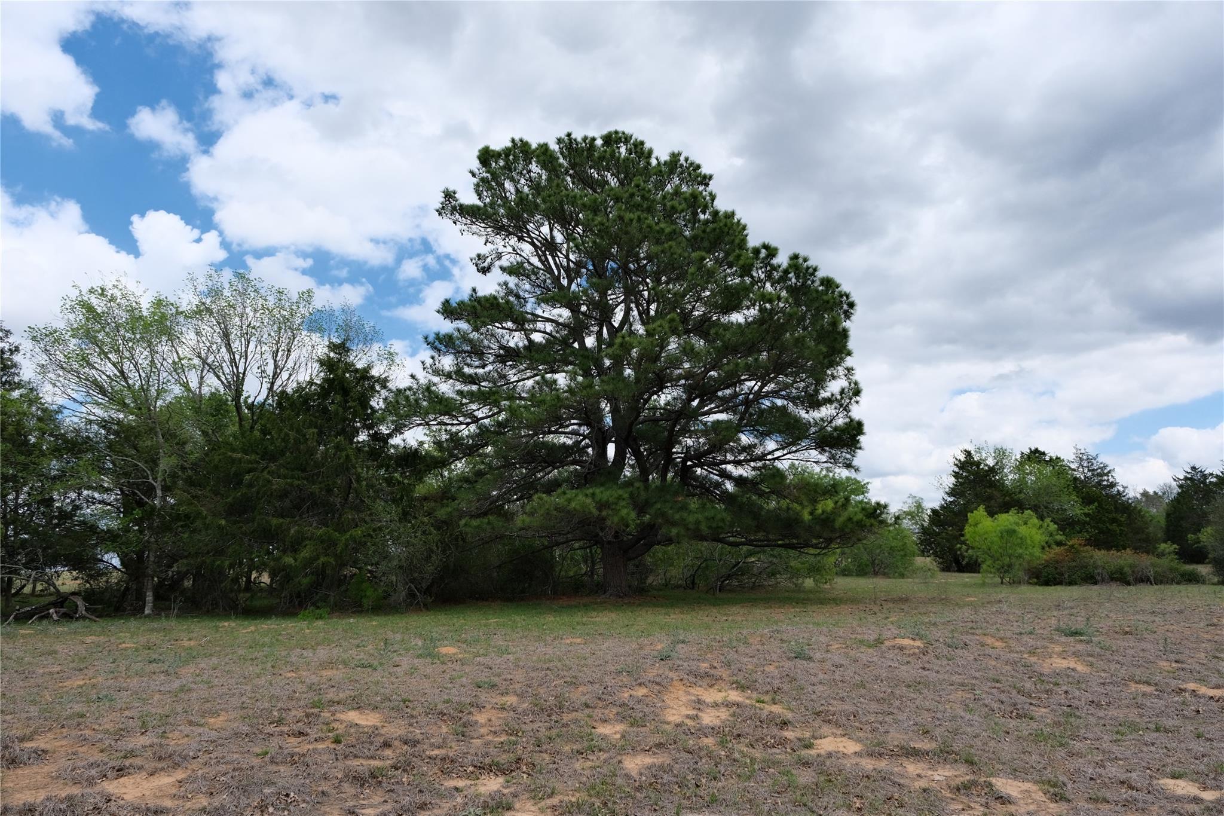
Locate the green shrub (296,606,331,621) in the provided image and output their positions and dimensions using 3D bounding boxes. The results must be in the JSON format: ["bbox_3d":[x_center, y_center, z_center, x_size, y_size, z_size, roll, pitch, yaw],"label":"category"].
[{"bbox_3d":[-7.564,5.204,20.693,0.800,0.350,0.750,3,-11,-19],"label":"green shrub"}]

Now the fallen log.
[{"bbox_3d":[-14.244,5.130,20.741,2.460,0.760,1.100,-1,-10,0],"label":"fallen log"}]

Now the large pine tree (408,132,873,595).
[{"bbox_3d":[0.909,-2.104,30.358,16.900,17.720,16.500,-1,-10,2],"label":"large pine tree"}]

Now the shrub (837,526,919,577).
[{"bbox_3d":[16.464,8.901,50.653,4.920,3.160,4.700,-4,-11,17],"label":"shrub"}]

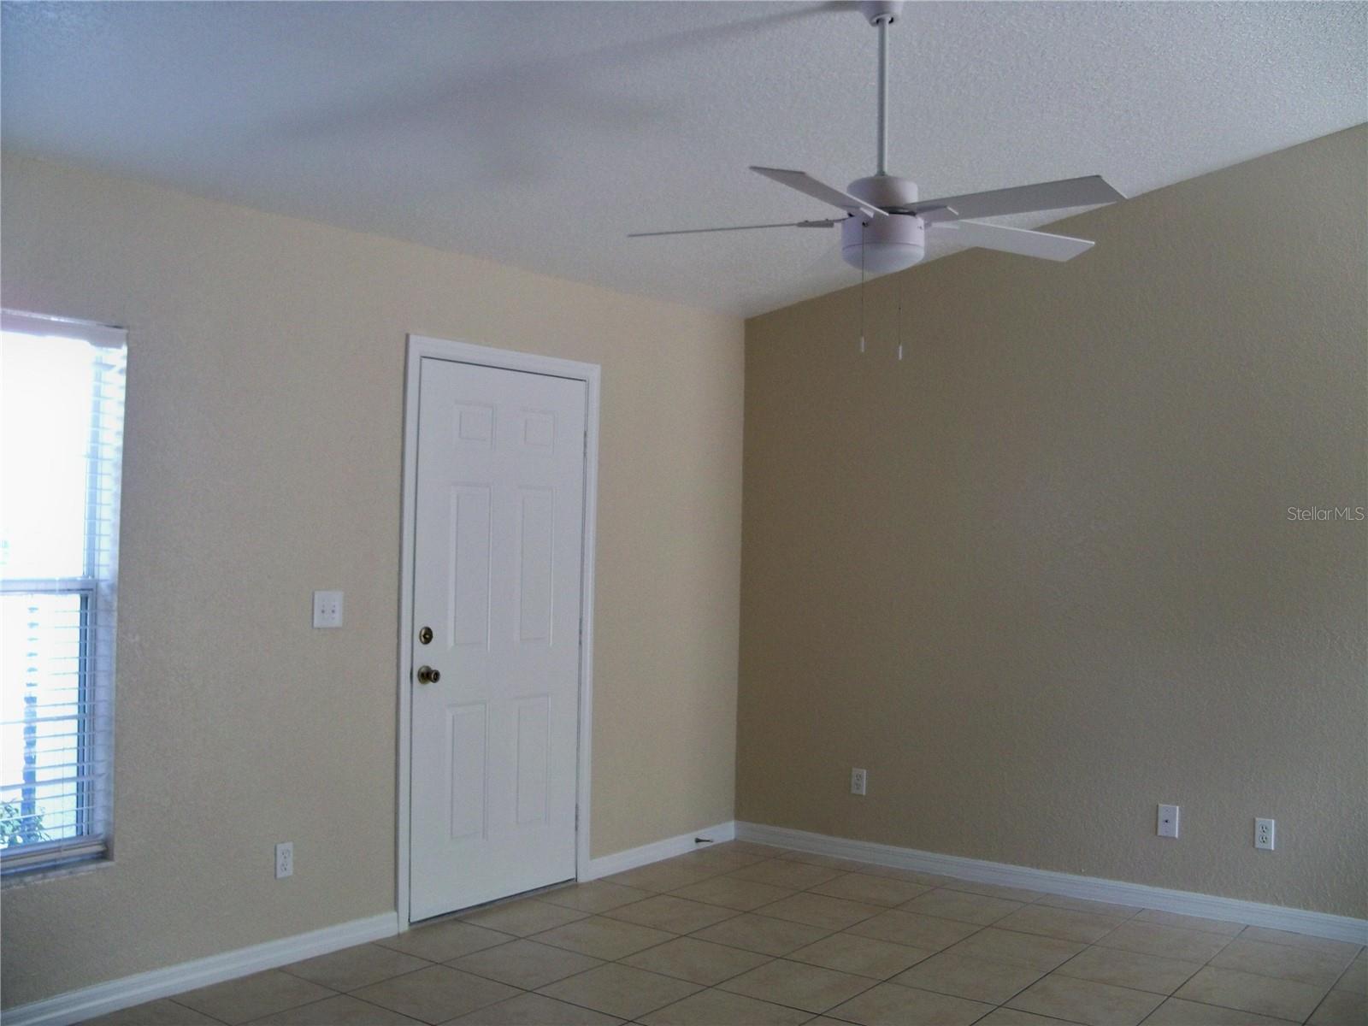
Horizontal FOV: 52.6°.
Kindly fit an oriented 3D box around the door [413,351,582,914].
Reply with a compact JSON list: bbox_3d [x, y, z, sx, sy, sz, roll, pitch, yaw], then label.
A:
[{"bbox_3d":[-0.708,0.464,5.336,0.048,2.035,0.914,0,-1,36],"label":"door"}]

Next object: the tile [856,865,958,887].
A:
[{"bbox_3d":[0.941,1.548,5.879,0.403,0.010,0.187,0,-1,37],"label":"tile"}]

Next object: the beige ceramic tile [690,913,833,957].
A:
[{"bbox_3d":[0.284,1.524,4.995,0.400,0.010,0.400,0,-1,36],"label":"beige ceramic tile"}]

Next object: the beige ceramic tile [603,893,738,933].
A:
[{"bbox_3d":[-0.041,1.522,5.238,0.400,0.010,0.400,0,-1,36],"label":"beige ceramic tile"}]

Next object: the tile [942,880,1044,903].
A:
[{"bbox_3d":[1.266,1.552,5.658,0.400,0.010,0.200,0,-1,36],"label":"tile"}]

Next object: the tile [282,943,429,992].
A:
[{"bbox_3d":[-1.056,1.472,4.475,0.343,0.010,0.403,0,-1,37],"label":"tile"}]

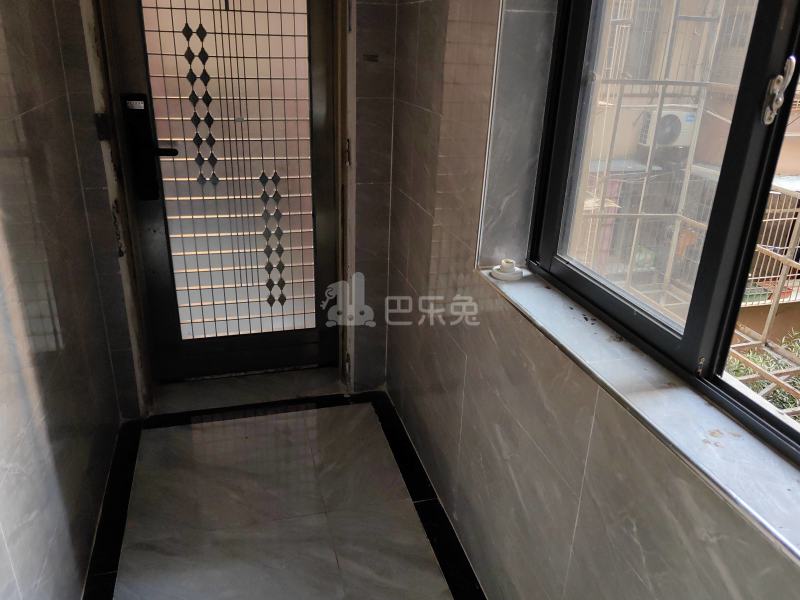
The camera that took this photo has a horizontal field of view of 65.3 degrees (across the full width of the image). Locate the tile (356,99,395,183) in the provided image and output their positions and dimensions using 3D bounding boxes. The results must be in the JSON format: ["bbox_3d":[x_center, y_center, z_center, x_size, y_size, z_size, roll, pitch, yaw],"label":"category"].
[{"bbox_3d":[-0.092,-0.572,2.258,0.134,0.302,0.012,-4,24,-15],"label":"tile"}]

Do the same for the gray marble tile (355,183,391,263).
[{"bbox_3d":[-0.103,-0.292,2.377,0.134,0.302,0.012,-4,24,-15],"label":"gray marble tile"}]

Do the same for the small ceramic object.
[{"bbox_3d":[0.264,-0.079,1.538,0.080,0.035,0.080,2,23,-1],"label":"small ceramic object"}]

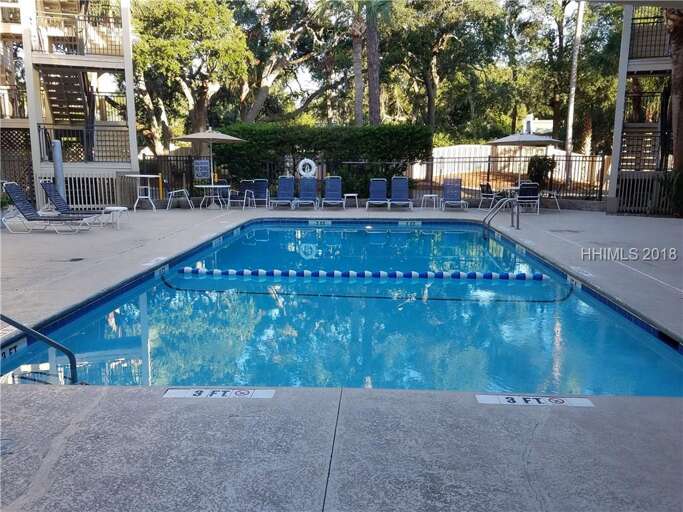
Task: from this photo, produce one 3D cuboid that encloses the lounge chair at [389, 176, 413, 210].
[{"bbox_3d":[1.882,-1.995,16.317,0.730,1.000,1.350,1,11,4],"label":"lounge chair"}]

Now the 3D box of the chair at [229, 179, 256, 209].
[{"bbox_3d":[-3.040,-1.827,15.750,0.600,0.860,0.650,5,12,26],"label":"chair"}]

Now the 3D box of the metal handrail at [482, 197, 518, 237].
[{"bbox_3d":[3.712,-0.909,11.885,0.710,0.900,0.550,1,11,4],"label":"metal handrail"}]

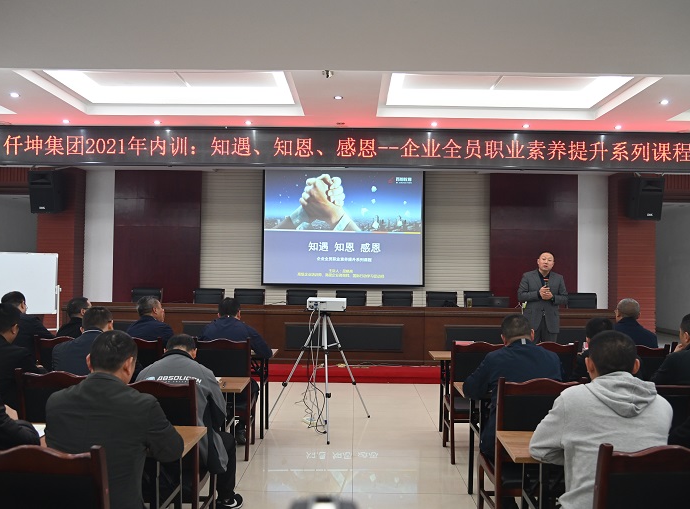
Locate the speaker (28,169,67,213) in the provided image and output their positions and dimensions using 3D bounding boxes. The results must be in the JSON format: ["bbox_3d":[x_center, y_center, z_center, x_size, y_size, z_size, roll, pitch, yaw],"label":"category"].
[{"bbox_3d":[-5.190,-1.093,10.418,0.430,0.710,0.390,0,8,5],"label":"speaker"}]

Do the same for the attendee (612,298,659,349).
[{"bbox_3d":[2.284,1.016,4.884,0.520,1.290,0.740,1,-2,-2],"label":"attendee"}]

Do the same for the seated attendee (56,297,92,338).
[{"bbox_3d":[-2.291,1.008,5.153,0.520,1.250,0.720,0,-2,11],"label":"seated attendee"}]

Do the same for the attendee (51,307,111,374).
[{"bbox_3d":[-1.487,0.955,3.658,0.540,1.260,0.720,0,-2,4],"label":"attendee"}]

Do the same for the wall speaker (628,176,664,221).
[{"bbox_3d":[5.150,-0.952,10.238,0.430,0.710,0.390,1,8,-9],"label":"wall speaker"}]

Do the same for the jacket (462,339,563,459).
[{"bbox_3d":[1.001,0.825,3.460,0.560,0.680,0.620,1,-2,1],"label":"jacket"}]

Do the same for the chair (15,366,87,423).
[{"bbox_3d":[-1.481,1.090,3.266,0.460,0.970,0.520,1,-2,1],"label":"chair"}]

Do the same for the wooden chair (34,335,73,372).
[{"bbox_3d":[-2.235,1.141,4.937,0.460,0.970,0.520,1,-2,1],"label":"wooden chair"}]

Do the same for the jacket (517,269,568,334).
[{"bbox_3d":[2.323,0.555,7.000,0.610,0.770,0.340,0,-2,16],"label":"jacket"}]

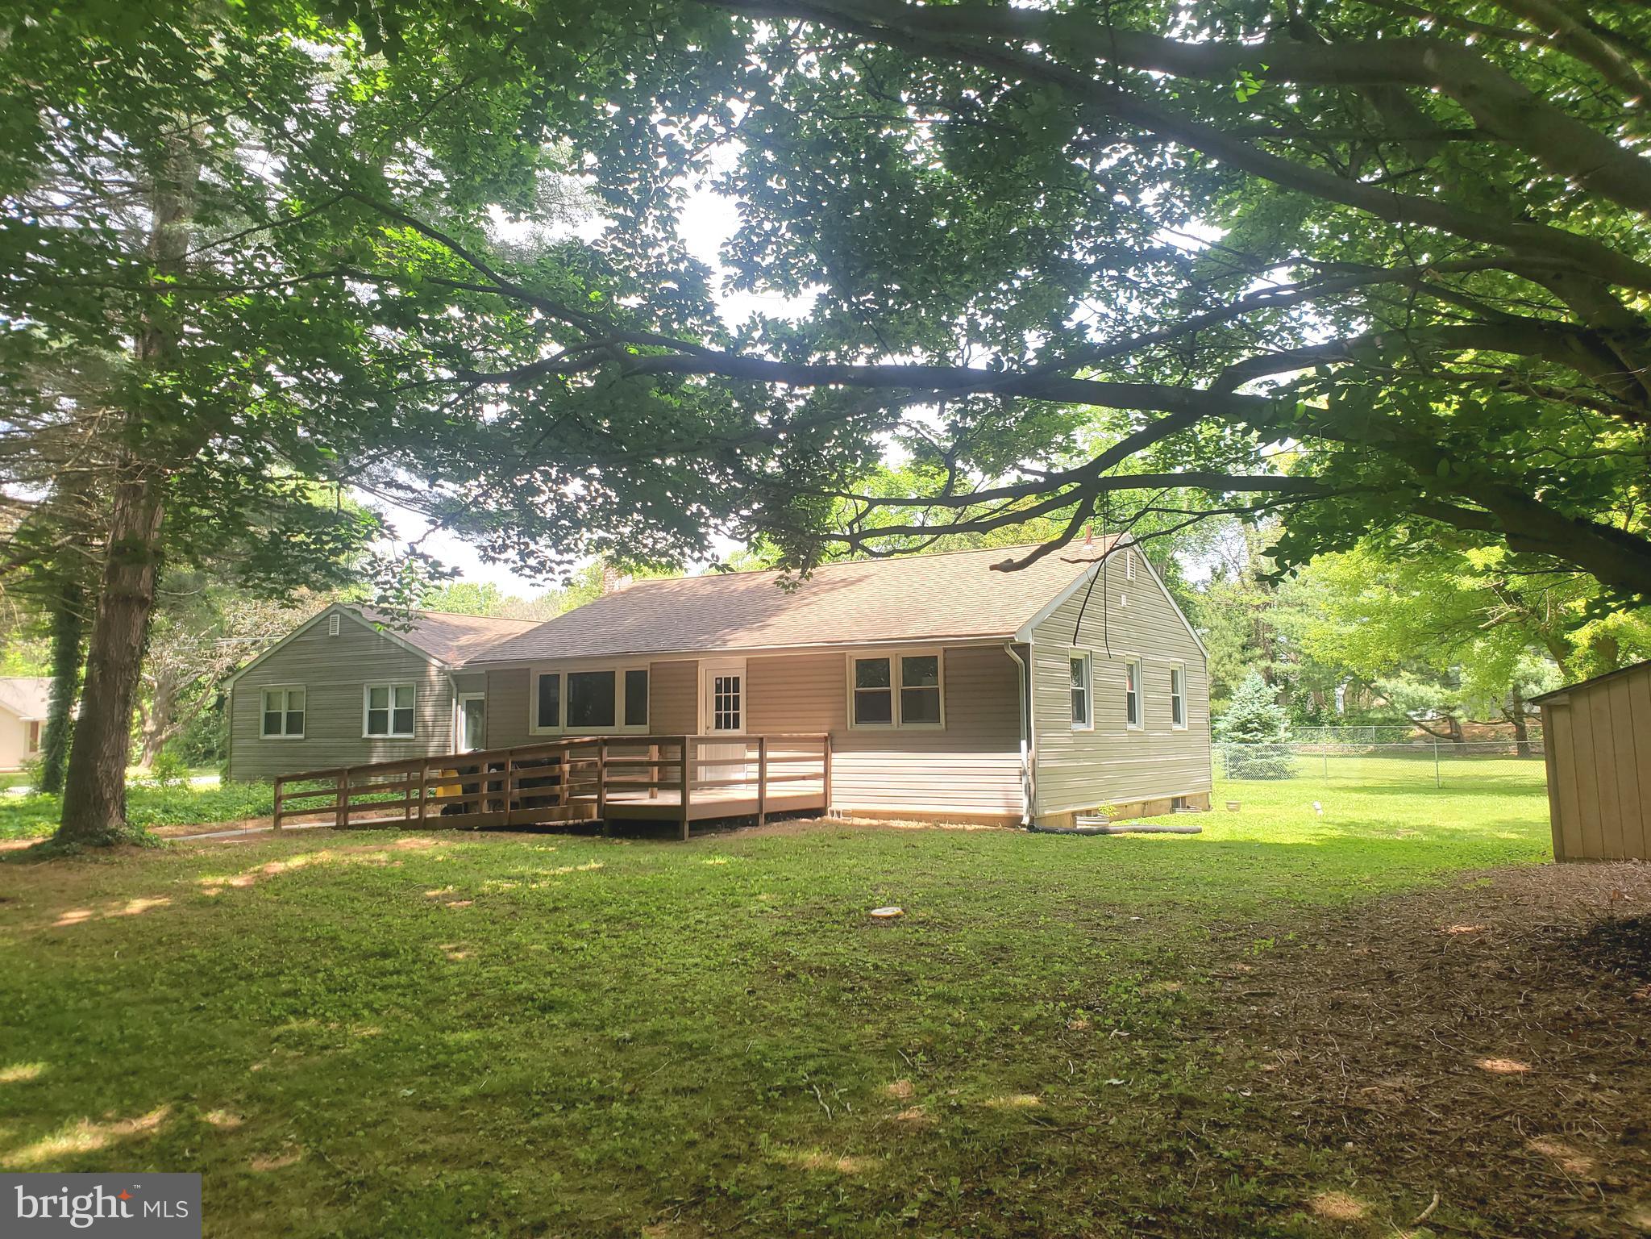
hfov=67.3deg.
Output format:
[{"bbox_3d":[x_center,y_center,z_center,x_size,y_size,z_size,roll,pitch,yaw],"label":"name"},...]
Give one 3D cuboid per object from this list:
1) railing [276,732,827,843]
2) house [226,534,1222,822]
[{"bbox_3d":[-4.759,2.755,20.764,9.300,1.580,3.650,-4,-6,33],"label":"railing"},{"bbox_3d":[-3.951,1.580,27.782,22.450,5.080,9.800,-4,-6,33],"label":"house"}]

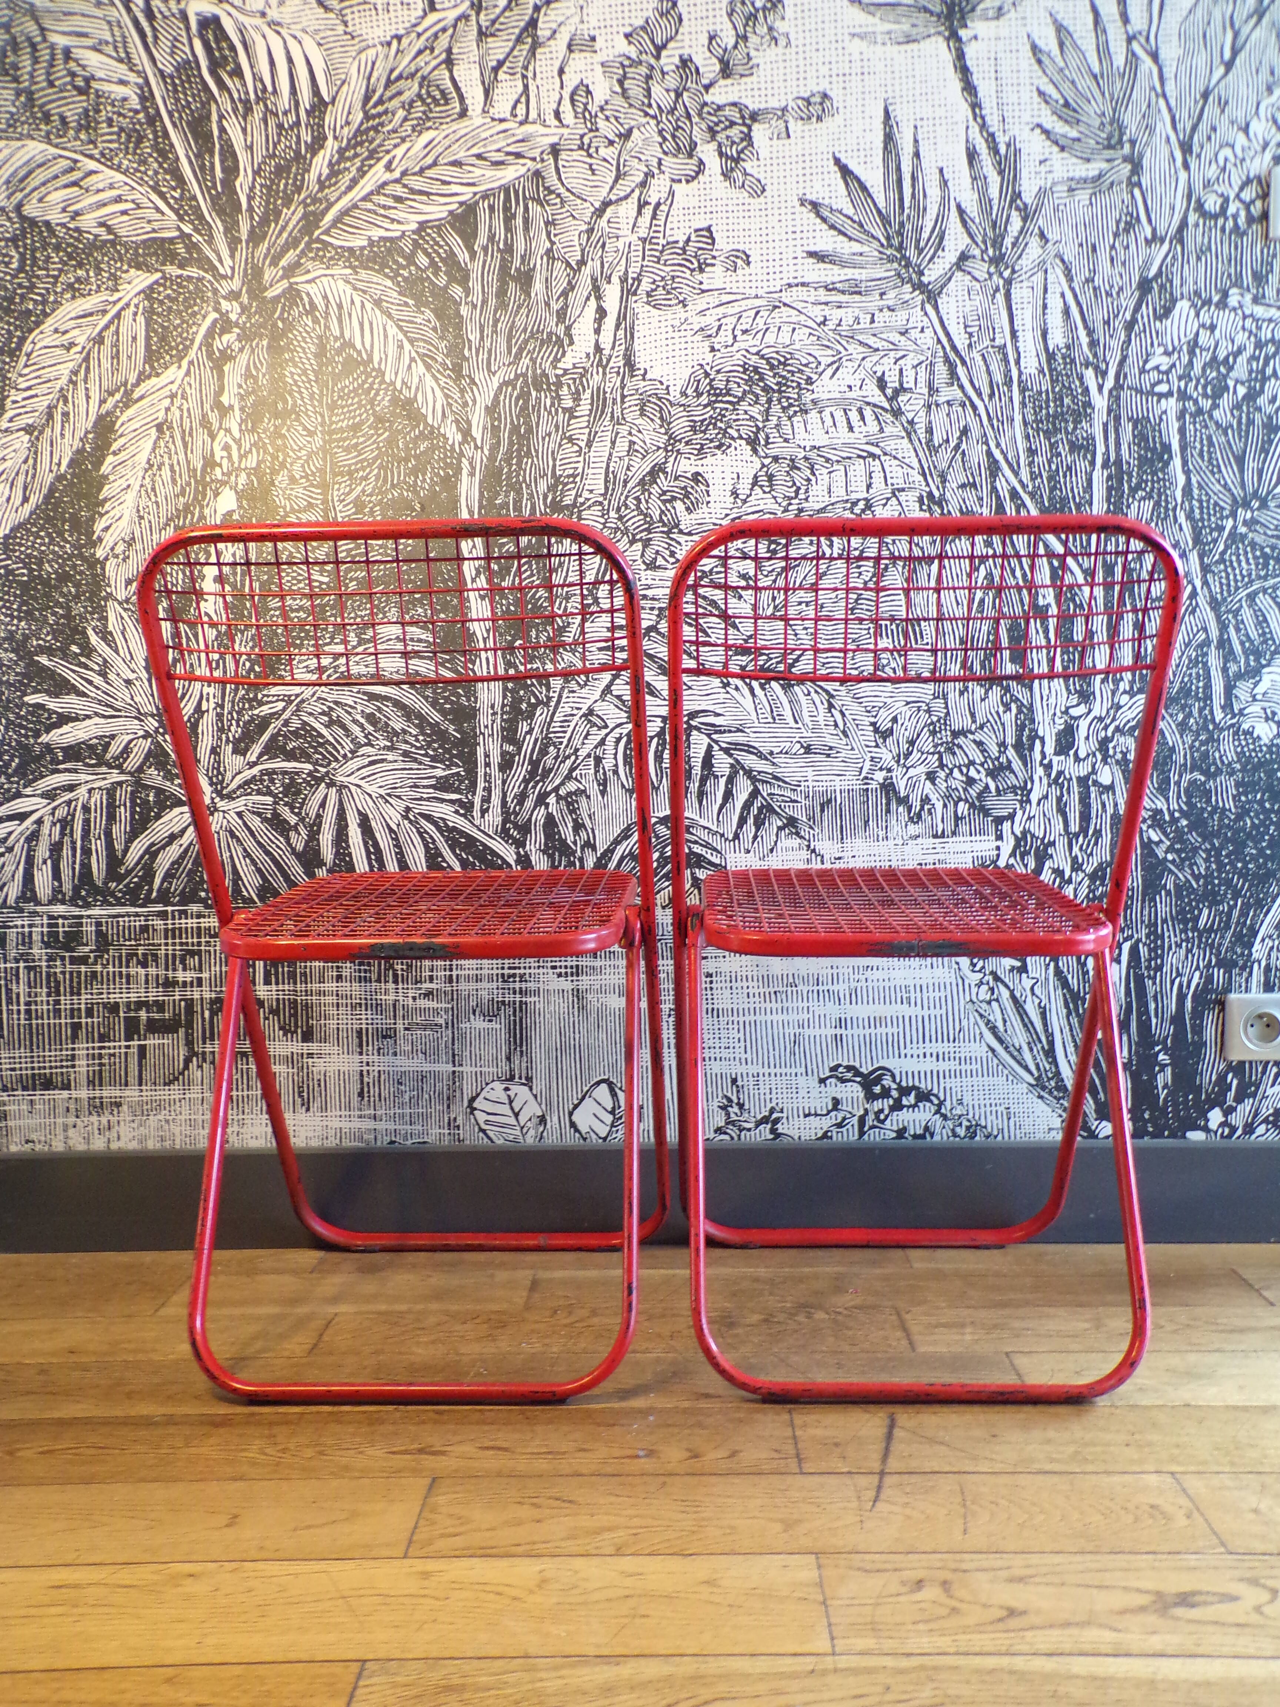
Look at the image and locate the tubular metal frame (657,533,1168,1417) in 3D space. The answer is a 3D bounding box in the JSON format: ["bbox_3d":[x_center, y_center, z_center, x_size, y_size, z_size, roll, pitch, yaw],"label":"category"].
[{"bbox_3d":[0.257,0.092,1.409,0.448,0.782,0.471,-1,3,2],"label":"tubular metal frame"}]

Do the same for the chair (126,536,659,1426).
[{"bbox_3d":[-0.203,0.097,1.416,0.448,0.782,0.471,0,3,4],"label":"chair"}]

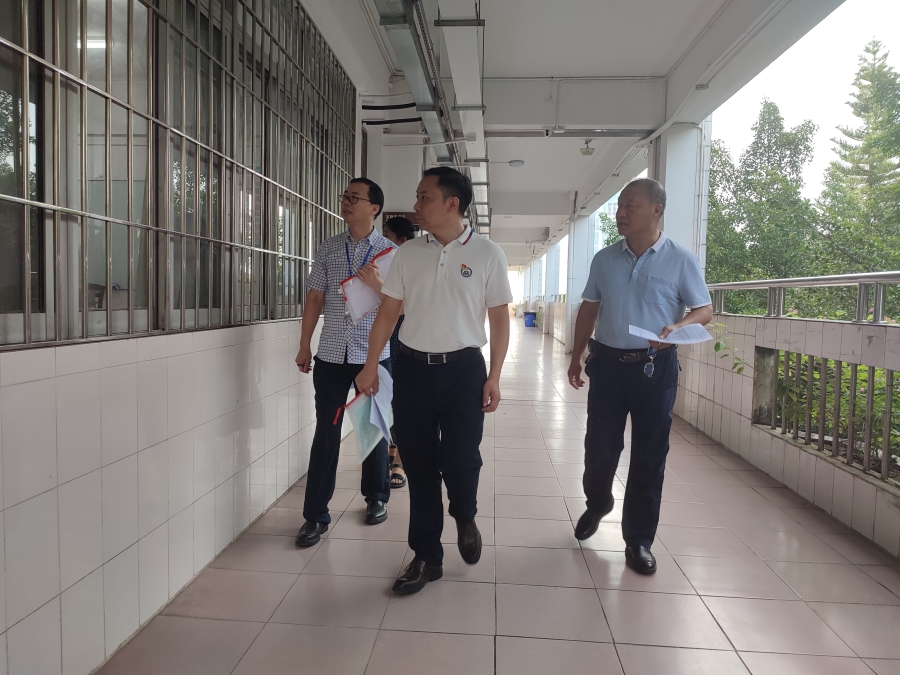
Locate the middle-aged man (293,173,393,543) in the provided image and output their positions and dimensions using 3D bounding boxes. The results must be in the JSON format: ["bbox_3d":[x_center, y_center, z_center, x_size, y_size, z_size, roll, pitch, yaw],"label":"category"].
[{"bbox_3d":[-0.475,0.082,3.231,0.540,1.710,0.520,2,4,4],"label":"middle-aged man"}]

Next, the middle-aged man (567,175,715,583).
[{"bbox_3d":[0.830,0.142,2.913,0.580,1.690,0.500,2,4,14],"label":"middle-aged man"}]

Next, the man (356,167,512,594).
[{"bbox_3d":[-0.041,0.135,2.702,0.600,1.690,0.520,2,4,6],"label":"man"}]

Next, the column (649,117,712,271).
[{"bbox_3d":[2.409,-0.698,6.860,0.440,2.950,0.480,2,4,4],"label":"column"}]

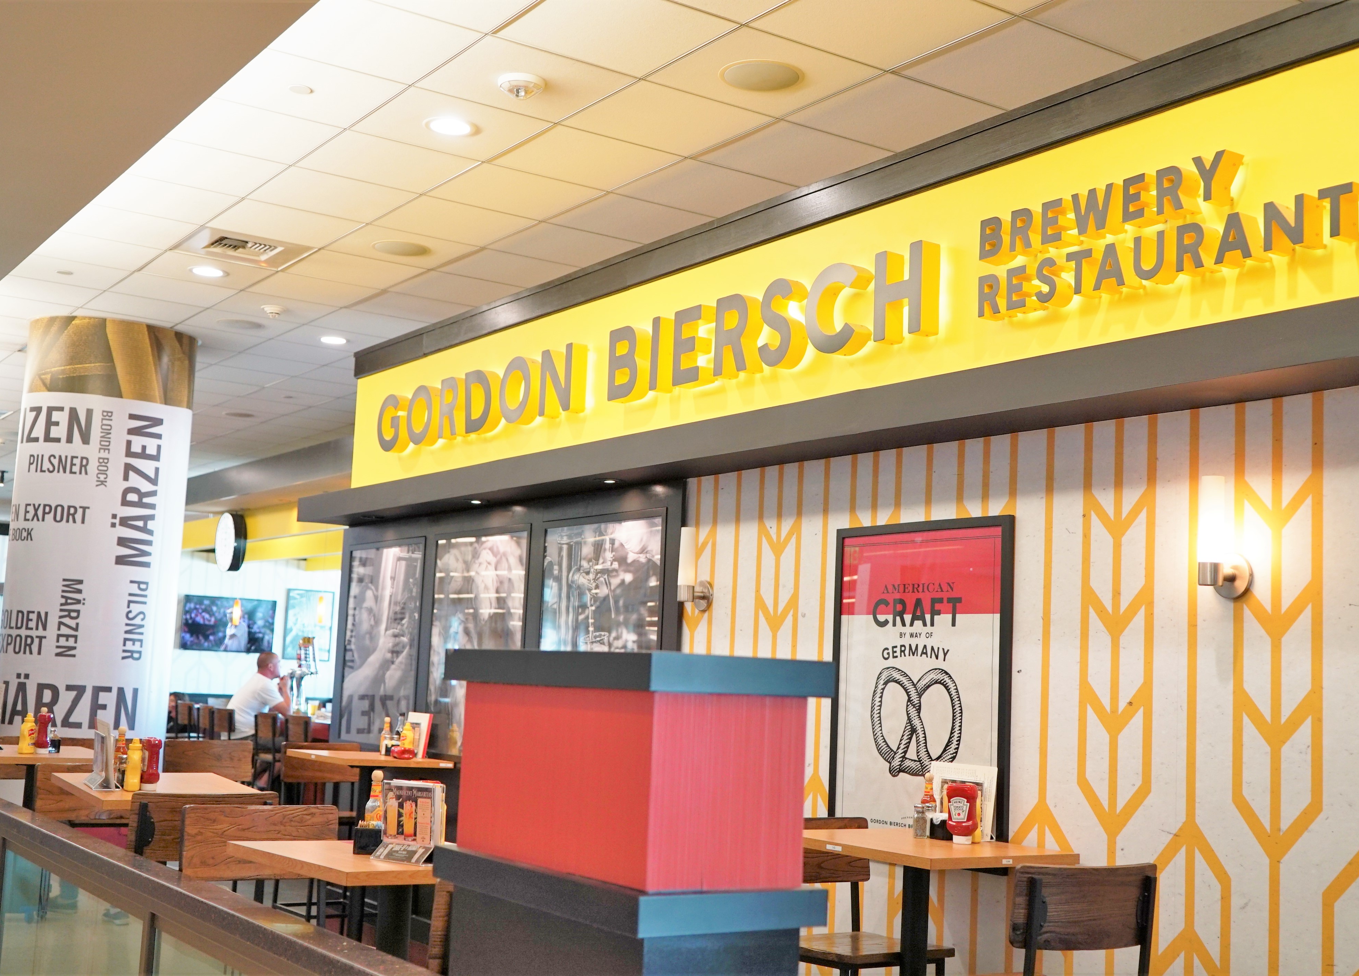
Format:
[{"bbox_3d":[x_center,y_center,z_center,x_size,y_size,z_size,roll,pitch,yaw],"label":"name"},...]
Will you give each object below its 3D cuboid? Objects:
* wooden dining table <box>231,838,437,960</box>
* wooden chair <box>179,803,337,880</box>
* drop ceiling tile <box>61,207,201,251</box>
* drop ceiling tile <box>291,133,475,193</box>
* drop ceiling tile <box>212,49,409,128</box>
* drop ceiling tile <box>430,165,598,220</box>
[{"bbox_3d":[-0.775,1.484,3.990,0.630,1.067,0.630,8,-9,-40],"label":"wooden dining table"},{"bbox_3d":[-1.180,1.503,4.444,0.460,1.120,0.480,7,-8,-35],"label":"wooden chair"},{"bbox_3d":[-2.776,-1.311,7.700,0.605,0.018,0.605,7,-8,-34],"label":"drop ceiling tile"},{"bbox_3d":[-1.243,-1.382,6.550,0.605,0.025,0.605,7,-8,-34],"label":"drop ceiling tile"},{"bbox_3d":[-1.403,-1.482,5.694,0.603,0.020,0.603,7,-8,-34],"label":"drop ceiling tile"},{"bbox_3d":[-0.740,-1.321,6.891,0.605,0.025,0.605,7,-8,-34],"label":"drop ceiling tile"}]

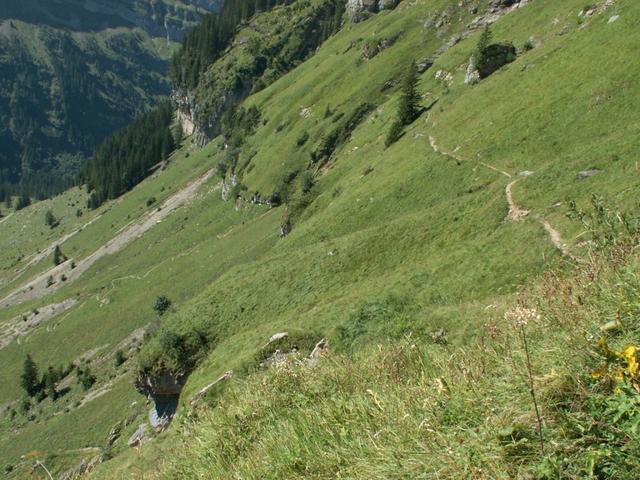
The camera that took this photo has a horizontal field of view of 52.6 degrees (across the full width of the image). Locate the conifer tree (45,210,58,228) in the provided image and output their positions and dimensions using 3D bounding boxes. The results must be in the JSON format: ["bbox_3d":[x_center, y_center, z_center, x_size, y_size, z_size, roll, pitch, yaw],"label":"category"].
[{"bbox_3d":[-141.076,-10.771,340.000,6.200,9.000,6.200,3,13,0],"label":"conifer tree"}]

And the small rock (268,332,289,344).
[{"bbox_3d":[-2.886,6.850,45.000,1.350,0.650,0.950,3,13,0],"label":"small rock"}]

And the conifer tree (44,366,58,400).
[{"bbox_3d":[-62.239,33.264,150.000,3.200,8.200,3.200,3,13,0],"label":"conifer tree"}]

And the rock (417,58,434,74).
[{"bbox_3d":[26.086,-42.899,160.000,4.200,3.100,3.500,3,13,0],"label":"rock"}]

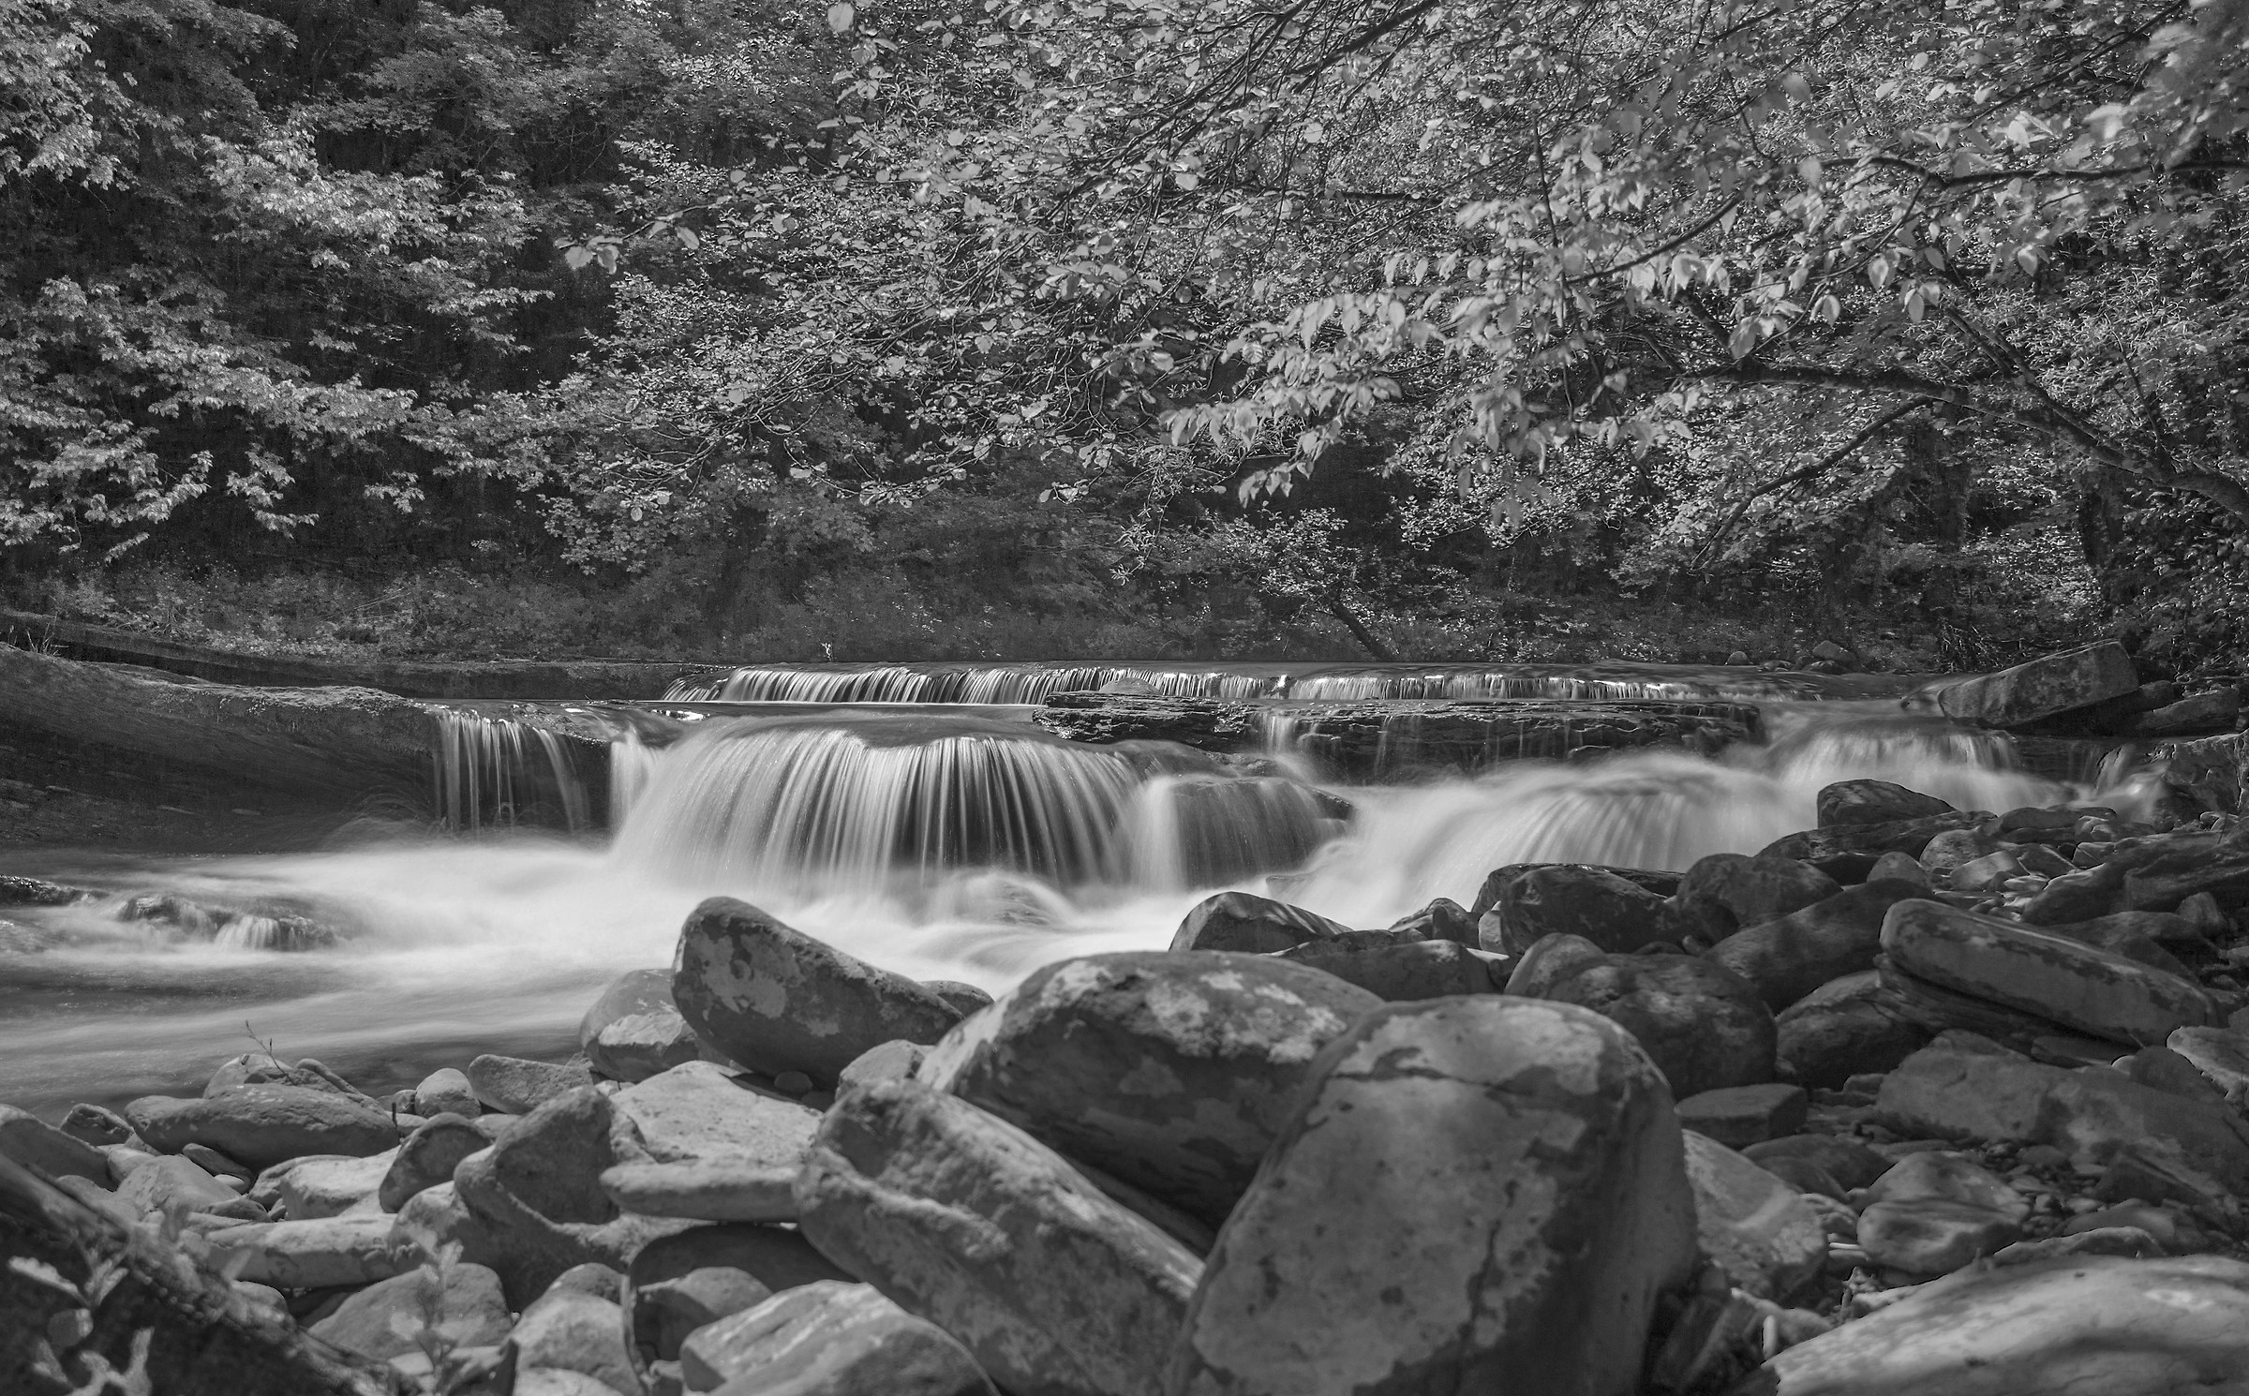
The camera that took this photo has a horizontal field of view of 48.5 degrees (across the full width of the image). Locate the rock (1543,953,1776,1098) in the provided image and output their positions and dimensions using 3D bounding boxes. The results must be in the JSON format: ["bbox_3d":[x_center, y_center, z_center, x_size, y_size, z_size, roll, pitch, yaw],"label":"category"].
[{"bbox_3d":[1.016,0.621,4.700,0.430,0.280,0.360,0,1,0],"label":"rock"}]

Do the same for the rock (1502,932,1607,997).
[{"bbox_3d":[1.288,0.812,7.400,0.340,0.230,0.300,0,2,10],"label":"rock"}]

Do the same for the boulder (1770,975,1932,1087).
[{"bbox_3d":[1.410,0.648,4.850,0.310,0.230,0.280,0,1,0],"label":"boulder"}]

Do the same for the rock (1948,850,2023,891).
[{"bbox_3d":[2.489,0.496,7.200,0.210,0.120,0.160,0,1,0],"label":"rock"}]

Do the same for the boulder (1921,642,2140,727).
[{"bbox_3d":[4.903,-0.057,13.500,1.102,0.335,0.648,-12,4,-9],"label":"boulder"}]

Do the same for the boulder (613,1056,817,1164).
[{"bbox_3d":[-0.778,0.790,4.698,0.378,0.151,0.346,0,2,10],"label":"boulder"}]

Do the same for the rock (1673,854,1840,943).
[{"bbox_3d":[1.623,0.518,6.400,0.420,0.240,0.330,0,1,0],"label":"rock"}]

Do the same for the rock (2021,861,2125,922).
[{"bbox_3d":[2.357,0.480,6.200,0.280,0.150,0.200,0,1,-20],"label":"rock"}]

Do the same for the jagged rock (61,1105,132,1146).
[{"bbox_3d":[-2.800,1.162,6.800,0.180,0.100,0.160,0,2,-10],"label":"jagged rock"}]

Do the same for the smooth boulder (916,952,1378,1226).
[{"bbox_3d":[0.048,0.585,3.700,0.720,0.390,0.500,0,1,0],"label":"smooth boulder"}]

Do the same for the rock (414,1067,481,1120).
[{"bbox_3d":[-1.952,1.137,7.200,0.180,0.135,0.170,0,2,-10],"label":"rock"}]

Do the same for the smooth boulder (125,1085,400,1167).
[{"bbox_3d":[-1.807,0.903,5.238,0.551,0.162,0.302,3,2,5],"label":"smooth boulder"}]

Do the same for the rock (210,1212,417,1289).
[{"bbox_3d":[-1.336,0.902,4.082,0.324,0.097,0.216,0,2,0],"label":"rock"}]

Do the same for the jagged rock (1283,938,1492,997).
[{"bbox_3d":[0.761,0.804,7.236,0.626,0.259,0.389,5,2,0],"label":"jagged rock"}]

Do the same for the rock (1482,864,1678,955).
[{"bbox_3d":[1.643,0.757,8.900,0.640,0.310,0.450,0,2,10],"label":"rock"}]

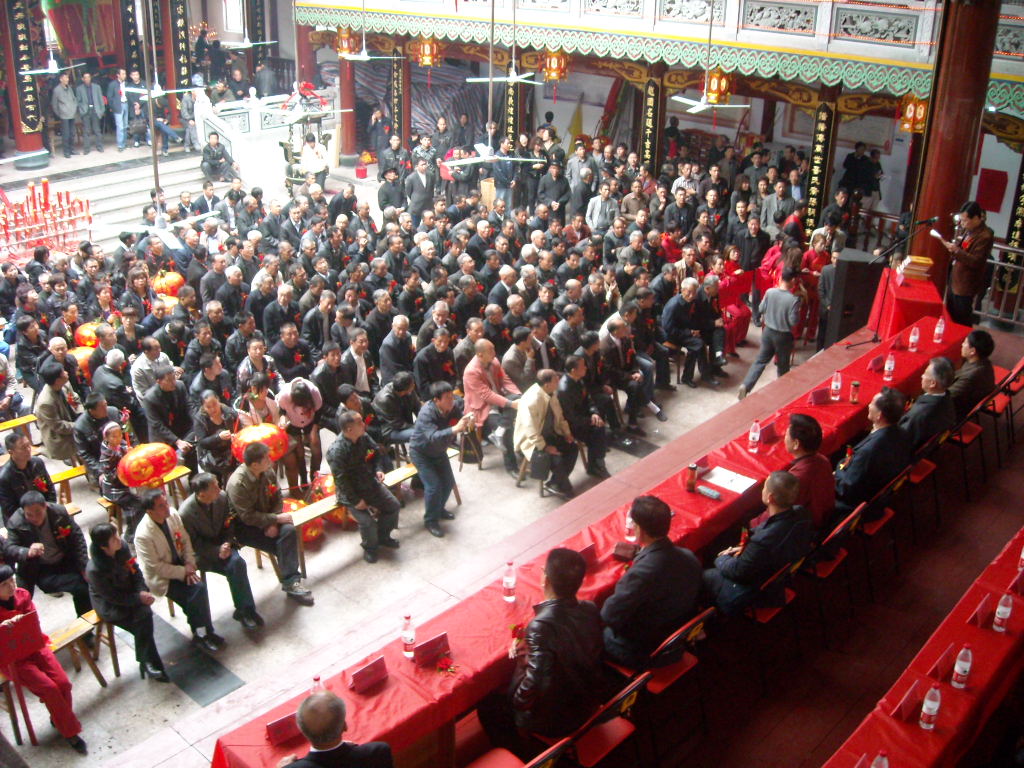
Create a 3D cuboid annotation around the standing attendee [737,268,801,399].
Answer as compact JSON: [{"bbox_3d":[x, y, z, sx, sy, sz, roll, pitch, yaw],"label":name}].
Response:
[{"bbox_3d":[2.768,-0.491,11.172,0.650,1.620,0.500,-20,31,-41],"label":"standing attendee"}]

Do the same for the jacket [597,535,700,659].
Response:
[{"bbox_3d":[0.698,1.079,5.183,0.520,0.620,0.420,-19,30,-40],"label":"jacket"}]

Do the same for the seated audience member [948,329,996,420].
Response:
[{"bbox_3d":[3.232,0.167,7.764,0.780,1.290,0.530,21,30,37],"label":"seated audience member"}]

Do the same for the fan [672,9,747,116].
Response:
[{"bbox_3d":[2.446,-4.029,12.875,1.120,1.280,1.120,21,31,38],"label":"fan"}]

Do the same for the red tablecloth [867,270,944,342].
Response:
[{"bbox_3d":[4.323,-0.717,11.320,0.560,0.780,1.100,6,24,11],"label":"red tablecloth"}]

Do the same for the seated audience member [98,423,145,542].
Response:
[{"bbox_3d":[-3.299,0.873,8.855,0.600,1.100,0.420,18,28,33],"label":"seated audience member"}]

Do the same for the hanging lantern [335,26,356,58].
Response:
[{"bbox_3d":[-3.385,-6.935,21.062,0.460,0.620,0.460,21,31,38],"label":"hanging lantern"}]

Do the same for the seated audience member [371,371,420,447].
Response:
[{"bbox_3d":[-1.040,0.442,9.867,0.780,1.200,0.520,4,24,6],"label":"seated audience member"}]

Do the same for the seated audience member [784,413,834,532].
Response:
[{"bbox_3d":[1.709,0.779,6.254,0.800,1.290,0.550,21,30,37],"label":"seated audience member"}]

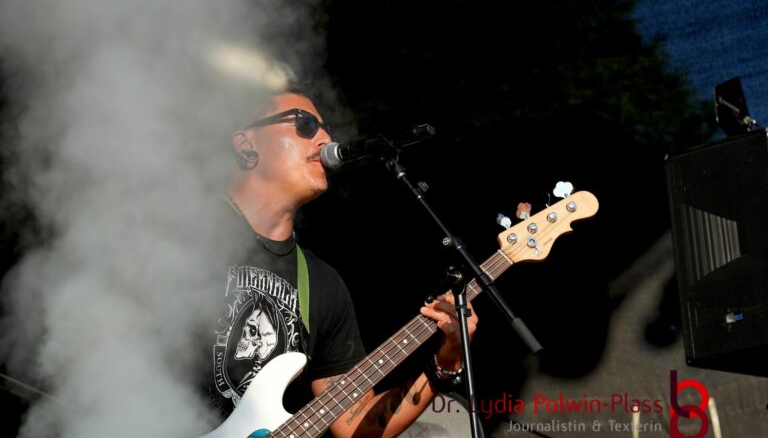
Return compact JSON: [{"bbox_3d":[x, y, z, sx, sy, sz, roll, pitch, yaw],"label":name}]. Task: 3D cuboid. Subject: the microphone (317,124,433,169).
[{"bbox_3d":[-0.010,-0.143,6.270,0.252,0.052,0.052,-14,-10,29],"label":"microphone"}]

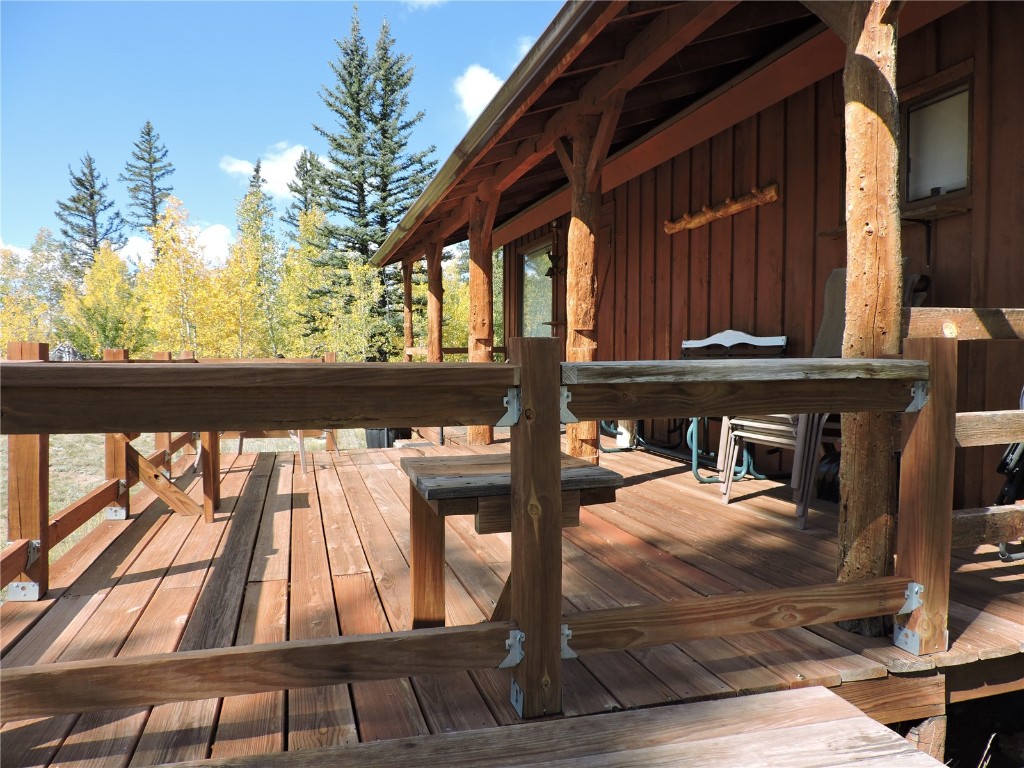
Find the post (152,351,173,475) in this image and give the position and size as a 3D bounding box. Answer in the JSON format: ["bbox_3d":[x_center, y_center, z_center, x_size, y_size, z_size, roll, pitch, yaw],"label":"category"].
[{"bbox_3d":[-2.264,0.203,4.622,0.089,0.830,0.089,-1,2,-17],"label":"post"}]

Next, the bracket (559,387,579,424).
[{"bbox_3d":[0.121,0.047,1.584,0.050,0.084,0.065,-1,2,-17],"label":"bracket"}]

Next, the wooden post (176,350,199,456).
[{"bbox_3d":[-2.623,0.161,5.781,0.089,0.830,0.089,-1,2,-17],"label":"wooden post"}]

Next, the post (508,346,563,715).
[{"bbox_3d":[0.051,0.312,1.581,0.089,0.830,0.089,-1,2,-17],"label":"post"}]

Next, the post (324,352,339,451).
[{"bbox_3d":[-1.541,0.152,6.052,0.089,0.830,0.089,-1,2,-17],"label":"post"}]

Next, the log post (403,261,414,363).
[{"bbox_3d":[-1.561,-0.719,10.720,0.150,2.240,0.150,-1,2,-17],"label":"log post"}]

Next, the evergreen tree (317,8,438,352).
[{"bbox_3d":[-5.206,-6.867,26.790,4.750,14.640,4.750,0,2,-11],"label":"evergreen tree"}]

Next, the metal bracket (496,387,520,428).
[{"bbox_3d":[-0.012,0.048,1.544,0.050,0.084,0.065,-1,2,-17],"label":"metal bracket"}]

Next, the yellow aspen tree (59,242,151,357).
[{"bbox_3d":[-10.878,-1.518,18.970,2.520,4.500,2.520,-1,2,-30],"label":"yellow aspen tree"}]

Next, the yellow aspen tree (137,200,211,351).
[{"bbox_3d":[-9.450,-2.273,19.944,2.030,5.940,2.030,-1,2,-25],"label":"yellow aspen tree"}]

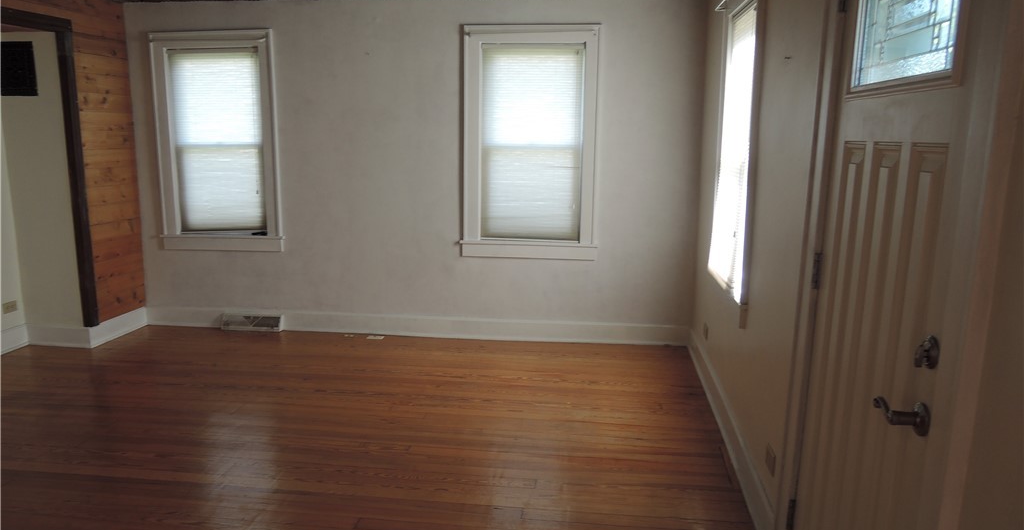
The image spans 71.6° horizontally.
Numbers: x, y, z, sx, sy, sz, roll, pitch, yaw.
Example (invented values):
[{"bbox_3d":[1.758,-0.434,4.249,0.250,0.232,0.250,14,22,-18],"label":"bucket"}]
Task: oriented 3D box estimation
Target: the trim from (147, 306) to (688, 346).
[{"bbox_3d":[-0.747,0.430,5.045,3.918,0.140,0.030,2,11,6],"label":"trim"}]

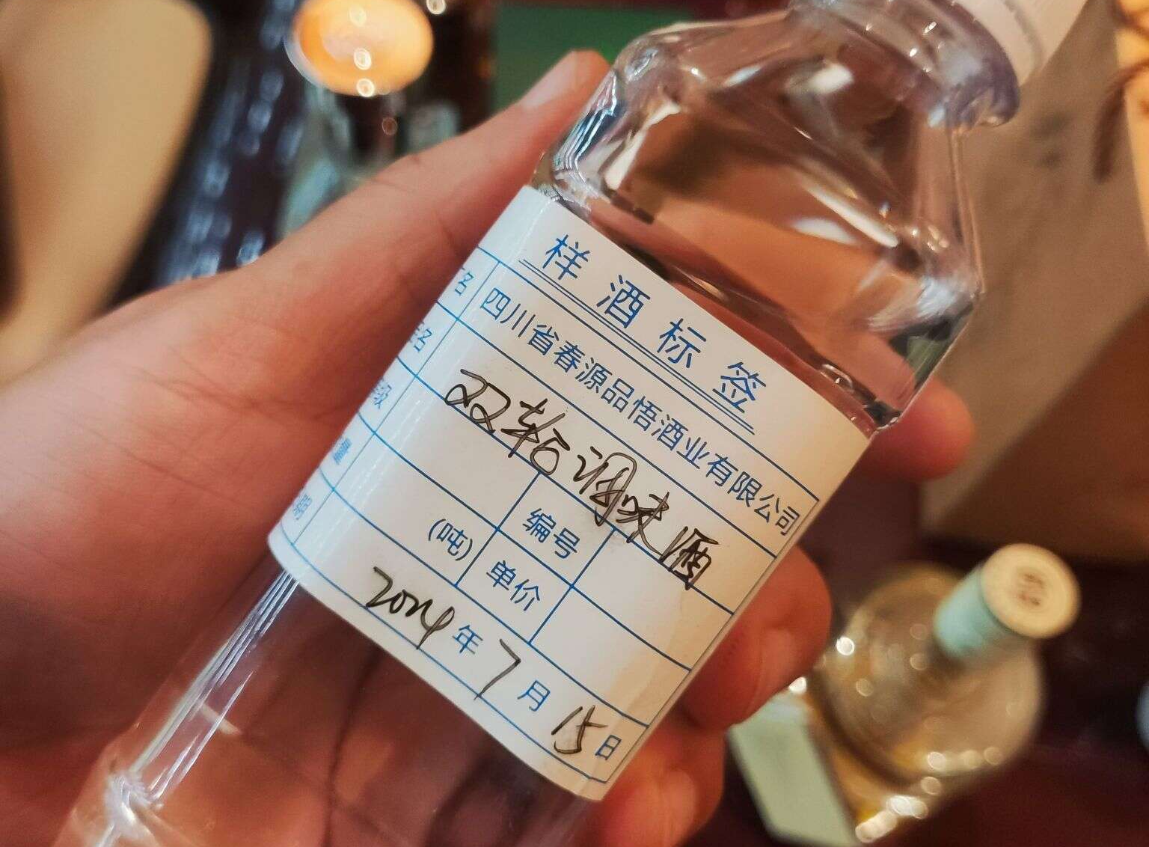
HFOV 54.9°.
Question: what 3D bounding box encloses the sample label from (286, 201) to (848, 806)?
[{"bbox_3d":[-0.001,0.007,0.129,0.048,0.012,0.049,37,93,0],"label":"sample label"}]

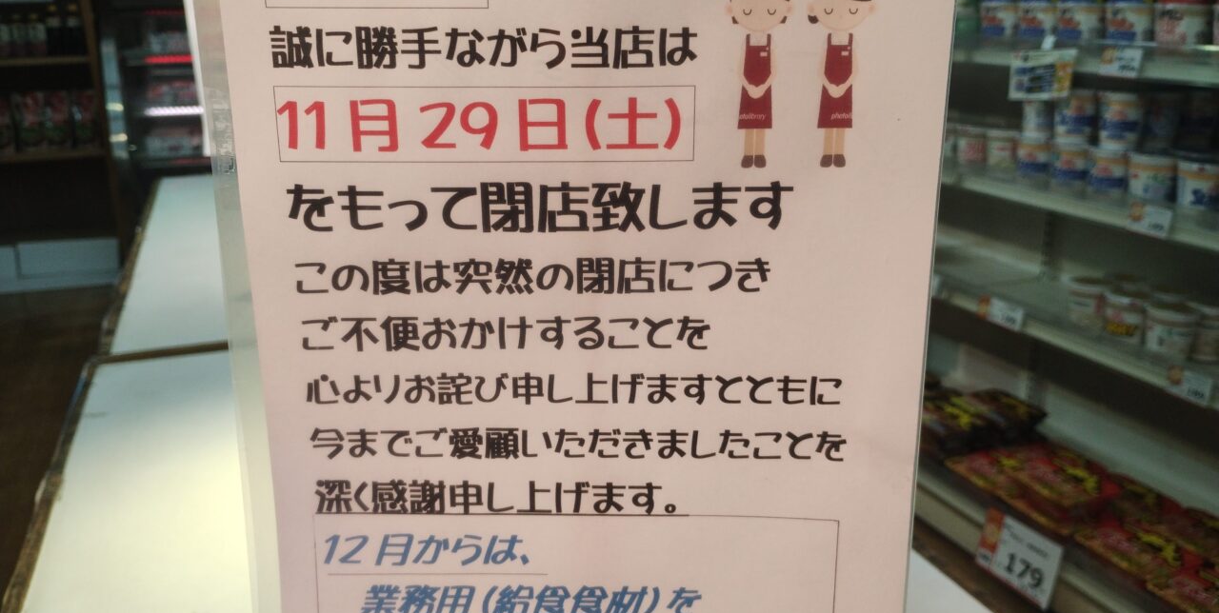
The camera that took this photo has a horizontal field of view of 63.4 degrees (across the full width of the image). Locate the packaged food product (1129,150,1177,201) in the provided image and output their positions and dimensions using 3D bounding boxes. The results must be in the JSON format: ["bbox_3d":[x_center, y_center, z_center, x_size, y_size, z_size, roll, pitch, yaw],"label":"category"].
[{"bbox_3d":[1.053,-0.239,1.921,0.096,0.107,0.096,-8,19,-22],"label":"packaged food product"}]

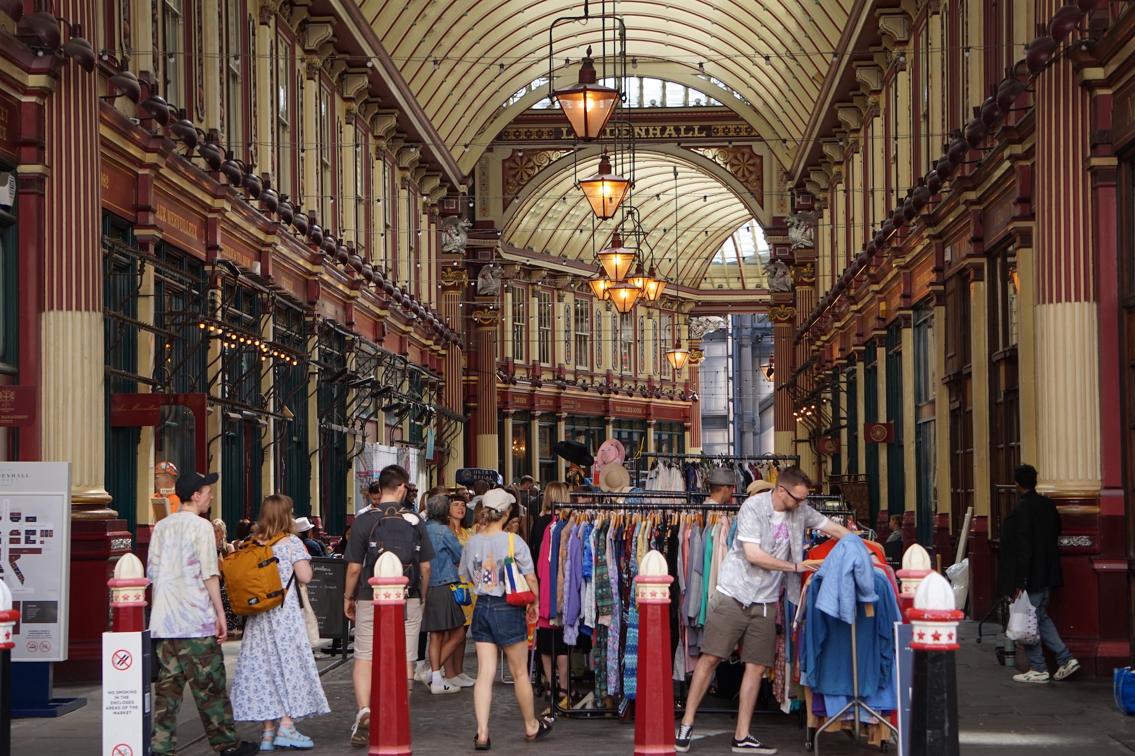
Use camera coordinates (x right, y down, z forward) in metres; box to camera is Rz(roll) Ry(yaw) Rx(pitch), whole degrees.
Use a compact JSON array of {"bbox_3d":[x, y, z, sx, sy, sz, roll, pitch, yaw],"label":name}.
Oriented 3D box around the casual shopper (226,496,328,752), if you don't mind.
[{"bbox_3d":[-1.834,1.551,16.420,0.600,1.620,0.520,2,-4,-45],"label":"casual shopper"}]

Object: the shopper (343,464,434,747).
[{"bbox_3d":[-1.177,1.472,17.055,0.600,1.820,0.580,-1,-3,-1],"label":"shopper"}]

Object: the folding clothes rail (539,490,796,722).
[{"bbox_3d":[0.734,1.647,18.680,1.850,1.580,0.600,-1,-3,2],"label":"folding clothes rail"}]

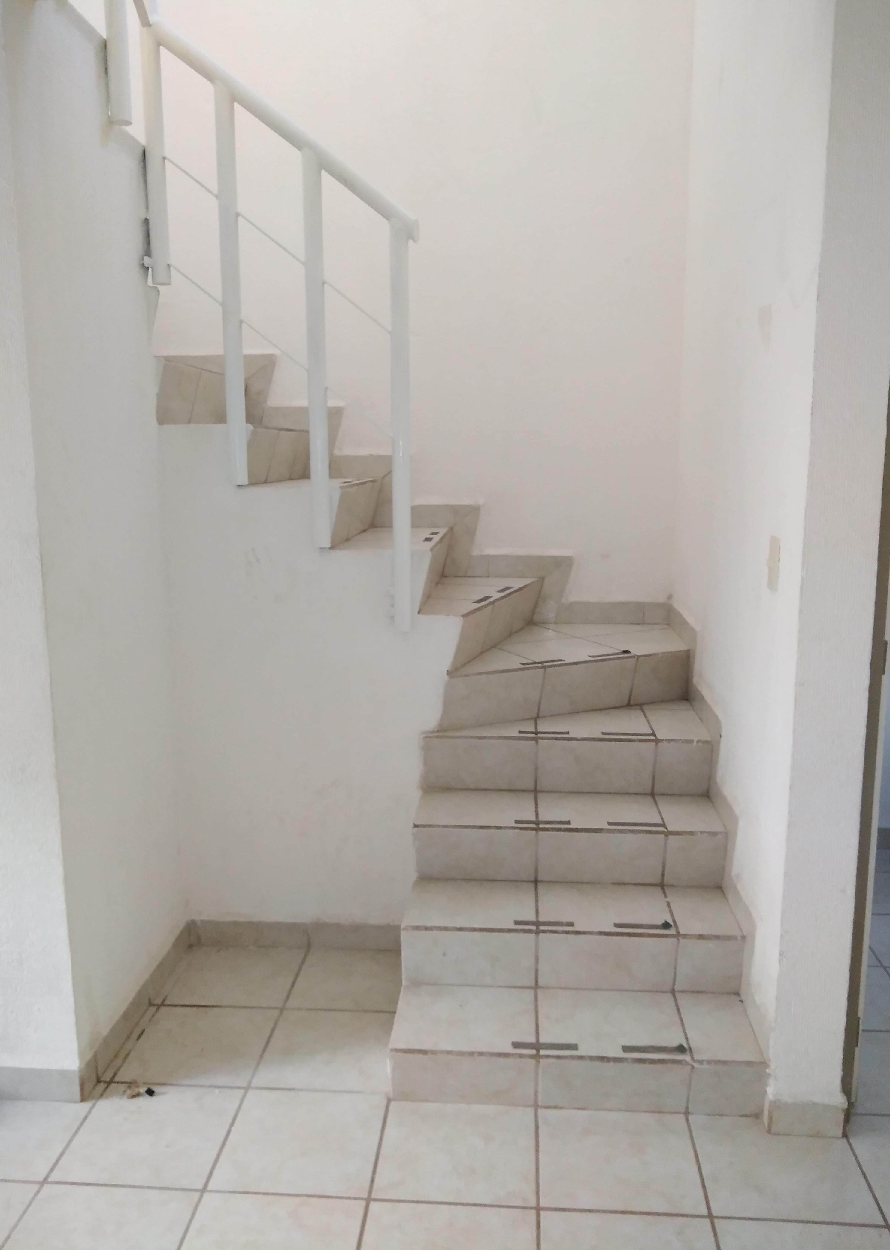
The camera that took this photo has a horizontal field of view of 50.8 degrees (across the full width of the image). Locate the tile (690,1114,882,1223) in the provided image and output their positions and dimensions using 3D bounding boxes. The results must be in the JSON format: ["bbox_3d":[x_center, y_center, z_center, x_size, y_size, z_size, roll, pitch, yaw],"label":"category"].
[{"bbox_3d":[0.693,1.122,1.954,0.328,0.012,0.315,0,10,4],"label":"tile"}]

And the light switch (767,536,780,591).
[{"bbox_3d":[0.732,-0.136,2.084,0.017,0.117,0.077,1,8,6],"label":"light switch"}]

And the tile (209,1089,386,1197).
[{"bbox_3d":[-0.303,1.116,2.030,0.328,0.012,0.315,0,10,4],"label":"tile"}]

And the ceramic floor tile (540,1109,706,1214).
[{"bbox_3d":[0.361,1.121,1.978,0.328,0.012,0.312,0,10,4],"label":"ceramic floor tile"}]

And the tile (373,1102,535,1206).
[{"bbox_3d":[0.029,1.118,2.003,0.328,0.012,0.312,0,10,4],"label":"tile"}]

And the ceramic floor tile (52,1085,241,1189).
[{"bbox_3d":[-0.635,1.114,2.055,0.328,0.012,0.315,0,10,4],"label":"ceramic floor tile"}]

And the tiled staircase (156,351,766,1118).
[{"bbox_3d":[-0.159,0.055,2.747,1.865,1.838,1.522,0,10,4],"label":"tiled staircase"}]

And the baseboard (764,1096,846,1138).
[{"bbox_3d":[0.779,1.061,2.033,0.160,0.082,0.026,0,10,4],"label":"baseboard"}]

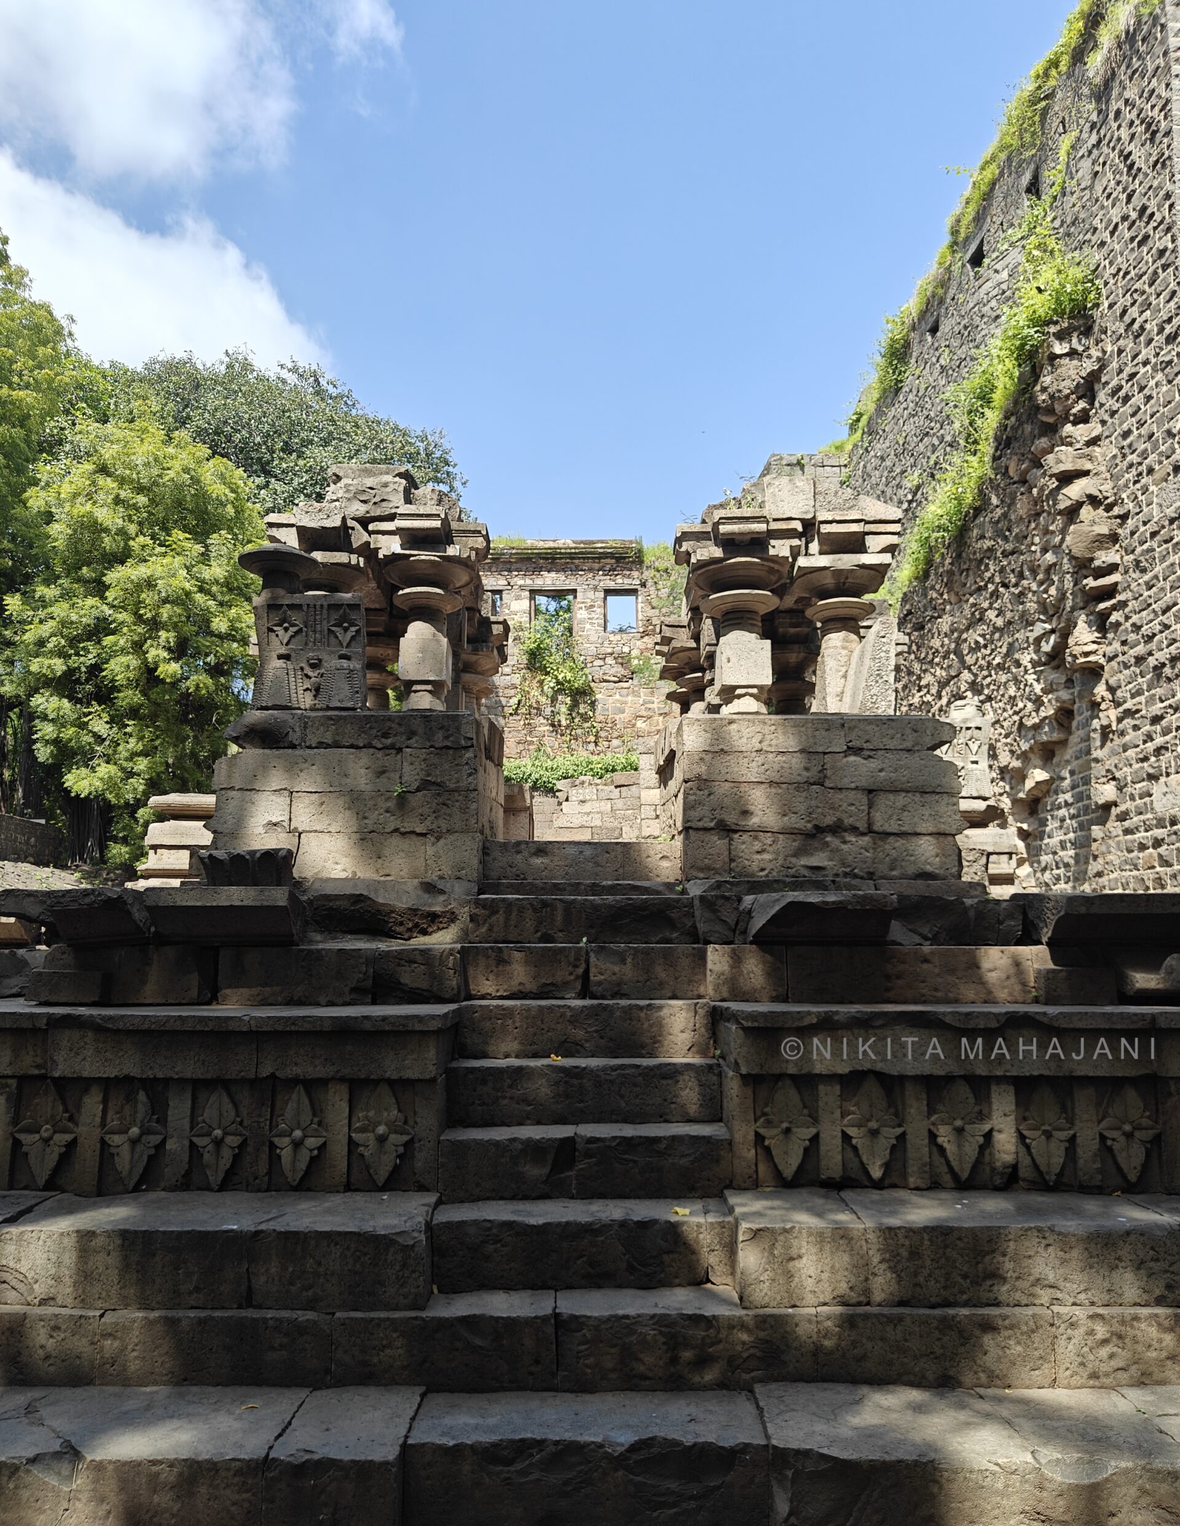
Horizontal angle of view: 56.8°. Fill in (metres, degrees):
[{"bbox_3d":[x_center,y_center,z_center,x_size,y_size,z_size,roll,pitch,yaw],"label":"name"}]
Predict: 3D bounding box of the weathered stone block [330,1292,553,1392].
[{"bbox_3d":[-0.462,1.898,3.641,0.714,0.232,0.300,0,-5,1],"label":"weathered stone block"}]

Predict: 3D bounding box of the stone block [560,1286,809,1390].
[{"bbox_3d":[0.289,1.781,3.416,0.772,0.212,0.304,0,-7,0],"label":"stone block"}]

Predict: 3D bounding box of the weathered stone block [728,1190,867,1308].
[{"bbox_3d":[0.702,1.657,3.735,0.418,0.253,0.380,0,-5,1],"label":"weathered stone block"}]

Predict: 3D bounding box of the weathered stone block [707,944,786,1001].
[{"bbox_3d":[0.650,0.892,4.679,0.328,0.223,0.336,0,-7,0],"label":"weathered stone block"}]

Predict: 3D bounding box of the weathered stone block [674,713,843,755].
[{"bbox_3d":[0.843,-0.114,5.455,0.789,0.177,0.378,0,-7,0],"label":"weathered stone block"}]

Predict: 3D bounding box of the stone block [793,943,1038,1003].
[{"bbox_3d":[1.292,0.860,4.499,1.016,0.226,0.330,0,-5,0],"label":"stone block"}]

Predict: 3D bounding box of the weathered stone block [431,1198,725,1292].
[{"bbox_3d":[-0.035,1.686,3.853,1.000,0.229,0.280,0,-5,1],"label":"weathered stone block"}]

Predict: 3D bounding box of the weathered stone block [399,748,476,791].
[{"bbox_3d":[-0.707,0.049,5.309,0.350,0.197,0.360,0,-5,0],"label":"weathered stone block"}]

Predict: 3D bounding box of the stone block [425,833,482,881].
[{"bbox_3d":[-0.649,0.461,5.299,0.246,0.225,0.340,0,-5,0],"label":"stone block"}]

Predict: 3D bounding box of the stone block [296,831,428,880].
[{"bbox_3d":[-1.060,0.452,5.269,0.618,0.214,0.380,0,-5,1],"label":"stone block"}]

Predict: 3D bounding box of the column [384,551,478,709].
[{"bbox_3d":[-0.833,-0.630,5.669,0.462,0.894,0.462,0,-7,0],"label":"column"}]

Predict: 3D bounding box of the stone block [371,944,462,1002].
[{"bbox_3d":[-0.686,0.853,4.494,0.352,0.222,0.320,0,-5,0],"label":"stone block"}]

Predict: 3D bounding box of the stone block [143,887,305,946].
[{"bbox_3d":[-1.459,0.613,4.480,0.574,0.221,0.380,0,-5,1],"label":"stone block"}]

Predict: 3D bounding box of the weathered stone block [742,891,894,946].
[{"bbox_3d":[0.976,0.703,4.864,0.645,0.202,0.420,0,-7,0],"label":"weathered stone block"}]

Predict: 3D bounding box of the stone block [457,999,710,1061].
[{"bbox_3d":[-0.024,1.044,4.341,0.971,0.222,0.320,0,-5,0],"label":"stone block"}]

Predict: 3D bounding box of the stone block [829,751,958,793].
[{"bbox_3d":[1.422,0.060,5.309,0.630,0.186,0.360,0,-5,0],"label":"stone block"}]

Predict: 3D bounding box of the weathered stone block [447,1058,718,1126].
[{"bbox_3d":[-0.020,1.249,4.179,1.009,0.214,0.294,0,-7,0],"label":"weathered stone block"}]

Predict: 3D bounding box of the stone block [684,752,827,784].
[{"bbox_3d":[0.767,0.039,5.293,0.649,0.147,0.420,0,-5,1],"label":"stone block"}]

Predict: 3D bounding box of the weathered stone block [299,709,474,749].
[{"bbox_3d":[-0.944,-0.134,5.337,0.817,0.166,0.420,0,-5,1],"label":"weathered stone block"}]

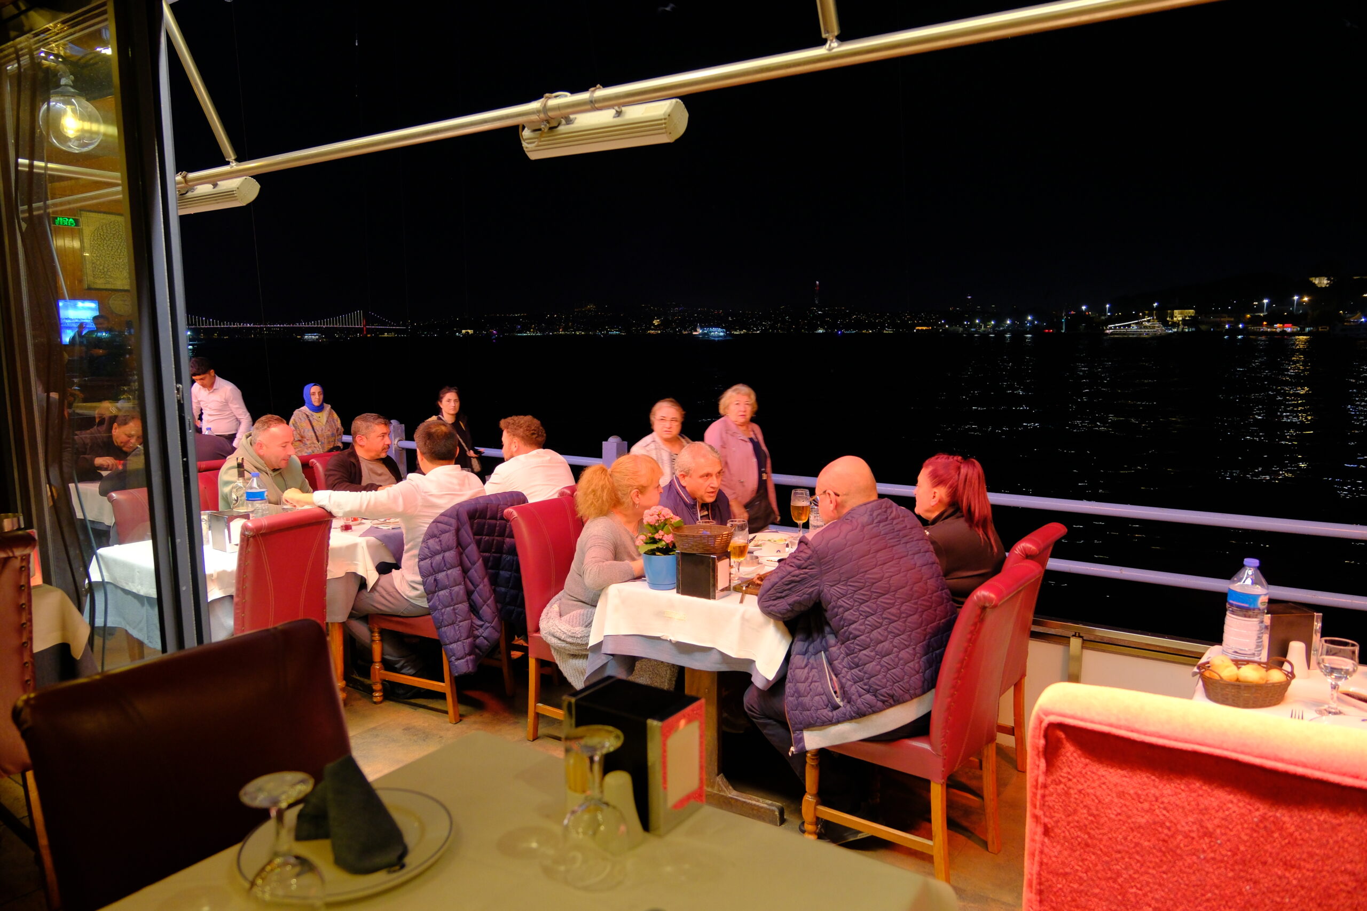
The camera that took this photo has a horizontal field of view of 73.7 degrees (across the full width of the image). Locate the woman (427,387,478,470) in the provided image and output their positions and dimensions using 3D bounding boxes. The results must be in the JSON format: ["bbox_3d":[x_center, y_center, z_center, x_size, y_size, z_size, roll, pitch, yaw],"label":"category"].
[{"bbox_3d":[-1.600,0.291,6.346,0.450,1.530,0.320,-5,9,-30],"label":"woman"}]

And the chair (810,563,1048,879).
[{"bbox_3d":[0.747,0.811,2.947,0.570,0.965,0.460,6,10,41],"label":"chair"}]

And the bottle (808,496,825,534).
[{"bbox_3d":[0.584,0.274,3.948,0.070,0.200,0.070,4,9,30],"label":"bottle"}]

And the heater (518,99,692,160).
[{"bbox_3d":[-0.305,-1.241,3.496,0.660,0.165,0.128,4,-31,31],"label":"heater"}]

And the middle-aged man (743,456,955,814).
[{"bbox_3d":[0.535,0.647,3.028,0.820,1.310,0.560,4,9,32],"label":"middle-aged man"}]

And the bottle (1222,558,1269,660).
[{"bbox_3d":[1.555,0.447,2.517,0.091,0.322,0.091,0,8,0],"label":"bottle"}]

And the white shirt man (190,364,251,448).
[{"bbox_3d":[-3.300,0.071,6.518,0.520,1.520,0.420,1,8,12],"label":"white shirt man"}]

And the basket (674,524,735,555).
[{"bbox_3d":[0.072,0.291,3.167,0.205,0.088,0.175,-1,8,-2],"label":"basket"}]

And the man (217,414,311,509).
[{"bbox_3d":[-2.087,0.417,4.887,0.800,1.260,0.540,3,8,25],"label":"man"}]

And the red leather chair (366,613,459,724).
[{"bbox_3d":[-1.076,0.653,4.179,0.600,0.990,0.420,4,9,28],"label":"red leather chair"}]

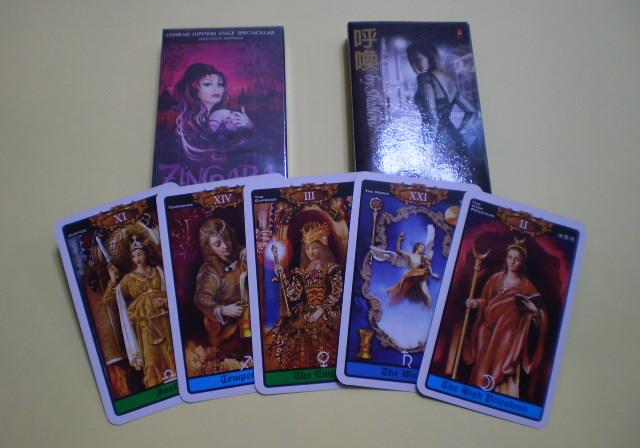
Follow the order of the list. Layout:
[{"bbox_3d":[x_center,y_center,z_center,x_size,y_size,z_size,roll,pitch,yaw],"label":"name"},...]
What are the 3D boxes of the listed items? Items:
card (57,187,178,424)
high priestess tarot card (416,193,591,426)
[{"bbox_3d":[-0.097,0.042,0.366,0.073,0.001,0.119,-19,79,-5],"label":"card"},{"bbox_3d":[0.102,0.045,0.370,0.073,0.001,0.119,16,78,2],"label":"high priestess tarot card"}]

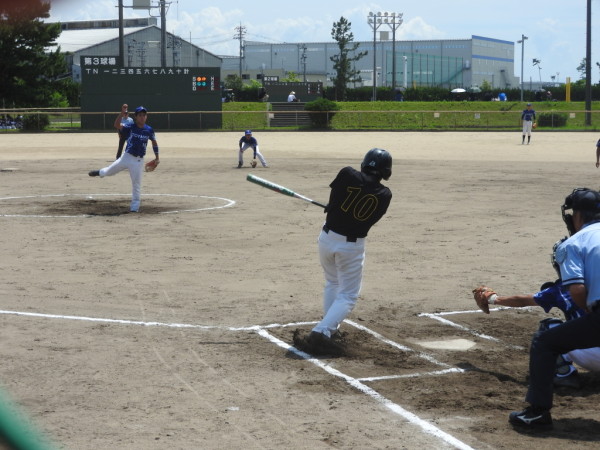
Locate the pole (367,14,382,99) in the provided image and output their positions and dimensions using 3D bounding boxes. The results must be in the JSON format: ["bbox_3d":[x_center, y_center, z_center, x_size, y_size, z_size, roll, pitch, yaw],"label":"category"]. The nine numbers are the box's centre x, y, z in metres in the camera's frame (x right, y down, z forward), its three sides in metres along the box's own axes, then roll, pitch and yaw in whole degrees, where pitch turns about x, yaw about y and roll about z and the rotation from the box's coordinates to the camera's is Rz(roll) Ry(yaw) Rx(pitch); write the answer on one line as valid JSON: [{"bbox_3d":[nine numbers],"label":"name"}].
[{"bbox_3d":[9.824,-21.165,160.000,2.100,13.800,0.800,0,6,0],"label":"pole"}]

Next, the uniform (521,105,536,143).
[{"bbox_3d":[9.605,-4.258,51.000,0.620,1.720,0.420,0,6,7],"label":"uniform"}]

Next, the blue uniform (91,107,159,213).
[{"bbox_3d":[-2.899,-1.085,20.100,1.050,1.720,0.800,-1,6,-12],"label":"blue uniform"}]

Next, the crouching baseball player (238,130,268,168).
[{"bbox_3d":[-1.311,-2.114,34.200,0.800,1.020,0.750,-1,6,-4],"label":"crouching baseball player"}]

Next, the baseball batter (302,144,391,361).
[{"bbox_3d":[0.345,0.182,9.000,0.650,1.500,0.600,1,6,12],"label":"baseball batter"}]

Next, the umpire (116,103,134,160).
[{"bbox_3d":[-5.550,-2.871,38.700,0.550,1.660,0.450,-1,6,-9],"label":"umpire"}]

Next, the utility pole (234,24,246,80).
[{"bbox_3d":[-8.092,-21.011,165.000,1.600,12.600,0.800,0,6,0],"label":"utility pole"}]

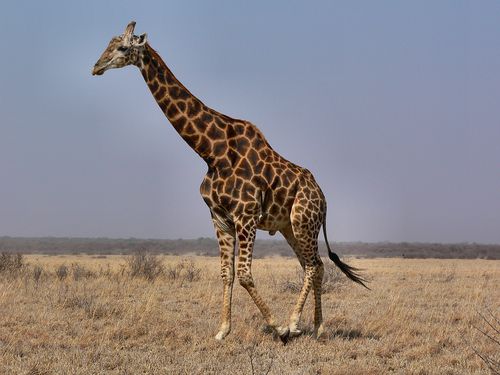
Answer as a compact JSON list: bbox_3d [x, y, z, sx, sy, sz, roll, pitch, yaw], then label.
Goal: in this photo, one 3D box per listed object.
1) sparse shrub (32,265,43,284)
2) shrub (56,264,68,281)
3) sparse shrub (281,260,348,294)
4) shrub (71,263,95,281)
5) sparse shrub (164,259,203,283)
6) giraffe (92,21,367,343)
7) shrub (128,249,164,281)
[{"bbox_3d":[-6.835,2.798,59.000,0.322,0.643,0.322,0,-2,0],"label":"sparse shrub"},{"bbox_3d":[-6.746,3.058,66.000,0.432,0.576,0.432,0,-2,0],"label":"shrub"},{"bbox_3d":[1.758,2.453,50.000,1.853,0.927,1.700,0,-2,0],"label":"sparse shrub"},{"bbox_3d":[-6.026,3.022,66.000,0.863,0.648,0.863,0,-2,0],"label":"shrub"},{"bbox_3d":[-2.320,2.896,64.000,1.326,0.837,1.326,0,-2,0],"label":"sparse shrub"},{"bbox_3d":[-0.291,-0.085,26.000,3.950,4.530,0.950,1,-2,-11],"label":"giraffe"},{"bbox_3d":[-3.780,2.812,67.000,1.315,1.169,1.315,0,-2,0],"label":"shrub"}]

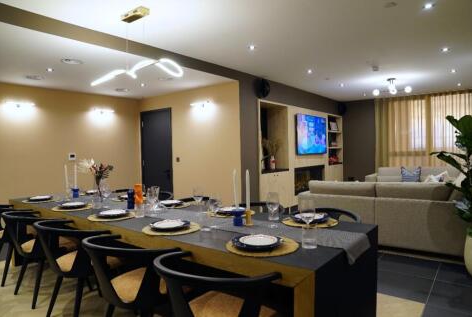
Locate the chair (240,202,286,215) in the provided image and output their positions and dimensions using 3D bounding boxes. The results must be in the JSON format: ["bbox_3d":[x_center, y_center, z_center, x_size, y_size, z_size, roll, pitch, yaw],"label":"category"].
[{"bbox_3d":[0.196,0.811,2.893,0.580,0.725,0.540,0,2,38],"label":"chair"}]

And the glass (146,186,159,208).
[{"bbox_3d":[-0.721,0.358,2.744,0.088,0.225,0.088,0,2,39],"label":"glass"}]

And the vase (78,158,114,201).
[{"bbox_3d":[-1.502,0.227,3.407,0.380,0.465,0.320,-2,2,-24],"label":"vase"}]

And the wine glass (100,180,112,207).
[{"bbox_3d":[-1.262,0.352,3.078,0.090,0.245,0.090,0,2,39],"label":"wine glass"}]

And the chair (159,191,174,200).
[{"bbox_3d":[-0.904,0.823,3.855,0.570,0.750,0.540,0,2,39],"label":"chair"}]

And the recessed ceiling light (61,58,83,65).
[{"bbox_3d":[-1.954,-1.152,3.767,0.220,0.040,0.220,0,2,39],"label":"recessed ceiling light"}]

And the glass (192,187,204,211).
[{"bbox_3d":[-0.322,0.345,2.726,0.095,0.215,0.095,-2,2,-7],"label":"glass"}]

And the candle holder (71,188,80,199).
[{"bbox_3d":[-1.935,0.417,3.820,0.100,0.108,0.100,0,2,39],"label":"candle holder"}]

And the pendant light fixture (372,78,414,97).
[{"bbox_3d":[2.897,-1.319,5.868,0.720,0.290,0.660,0,2,26],"label":"pendant light fixture"}]

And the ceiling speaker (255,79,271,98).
[{"bbox_3d":[0.447,-1.176,5.353,0.160,0.340,0.330,0,2,38],"label":"ceiling speaker"}]

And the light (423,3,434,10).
[{"bbox_3d":[1.694,-1.331,2.789,0.095,0.030,0.095,0,2,38],"label":"light"}]

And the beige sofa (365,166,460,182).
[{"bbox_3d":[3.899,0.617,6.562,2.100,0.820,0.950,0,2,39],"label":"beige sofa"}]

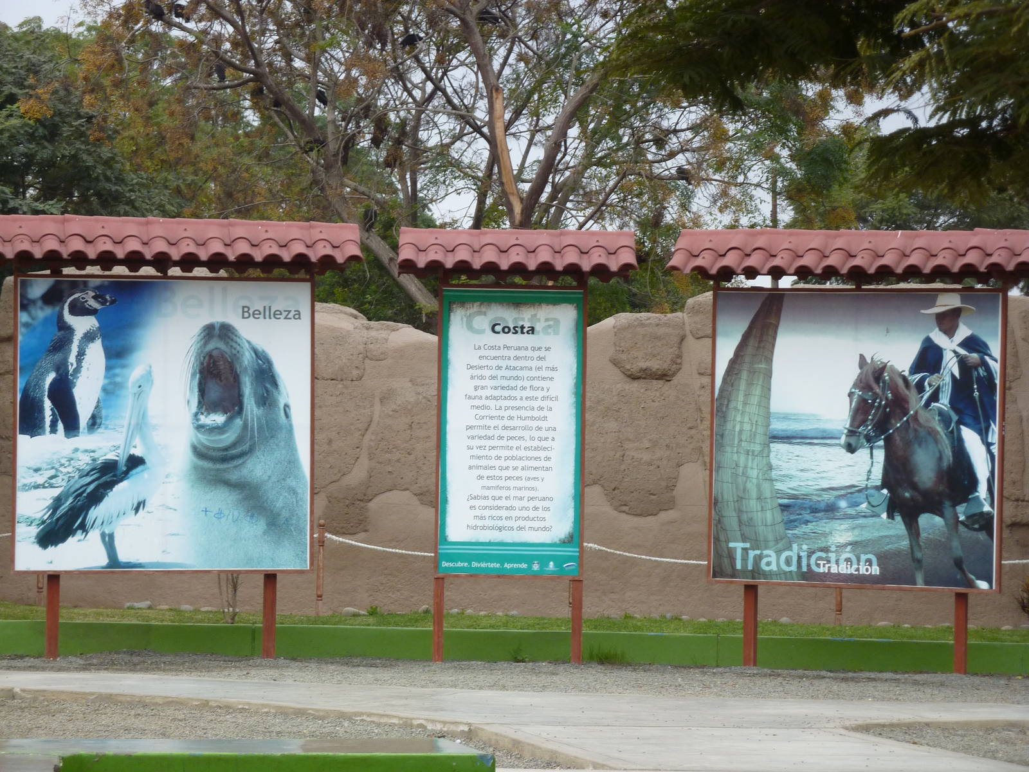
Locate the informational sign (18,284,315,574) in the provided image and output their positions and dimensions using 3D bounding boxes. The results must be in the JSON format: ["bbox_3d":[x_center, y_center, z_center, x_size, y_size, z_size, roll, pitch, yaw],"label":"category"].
[{"bbox_3d":[-2.905,0.323,27.350,2.490,2.460,0.070,1,0,-12],"label":"informational sign"}]

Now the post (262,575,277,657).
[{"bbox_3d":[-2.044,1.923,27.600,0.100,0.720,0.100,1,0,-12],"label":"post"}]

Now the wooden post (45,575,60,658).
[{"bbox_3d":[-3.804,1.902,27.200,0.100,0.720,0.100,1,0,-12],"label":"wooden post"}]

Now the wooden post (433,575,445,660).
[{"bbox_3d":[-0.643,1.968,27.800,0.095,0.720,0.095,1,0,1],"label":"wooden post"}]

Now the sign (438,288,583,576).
[{"bbox_3d":[-0.030,0.392,27.730,1.230,2.450,0.070,1,0,1],"label":"sign"}]

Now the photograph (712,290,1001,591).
[{"bbox_3d":[2.816,0.440,27.130,2.490,2.460,0.070,1,0,21],"label":"photograph"}]

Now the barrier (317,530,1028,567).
[{"bbox_3d":[1.388,1.438,29.000,6.200,0.250,0.120,1,0,2],"label":"barrier"}]

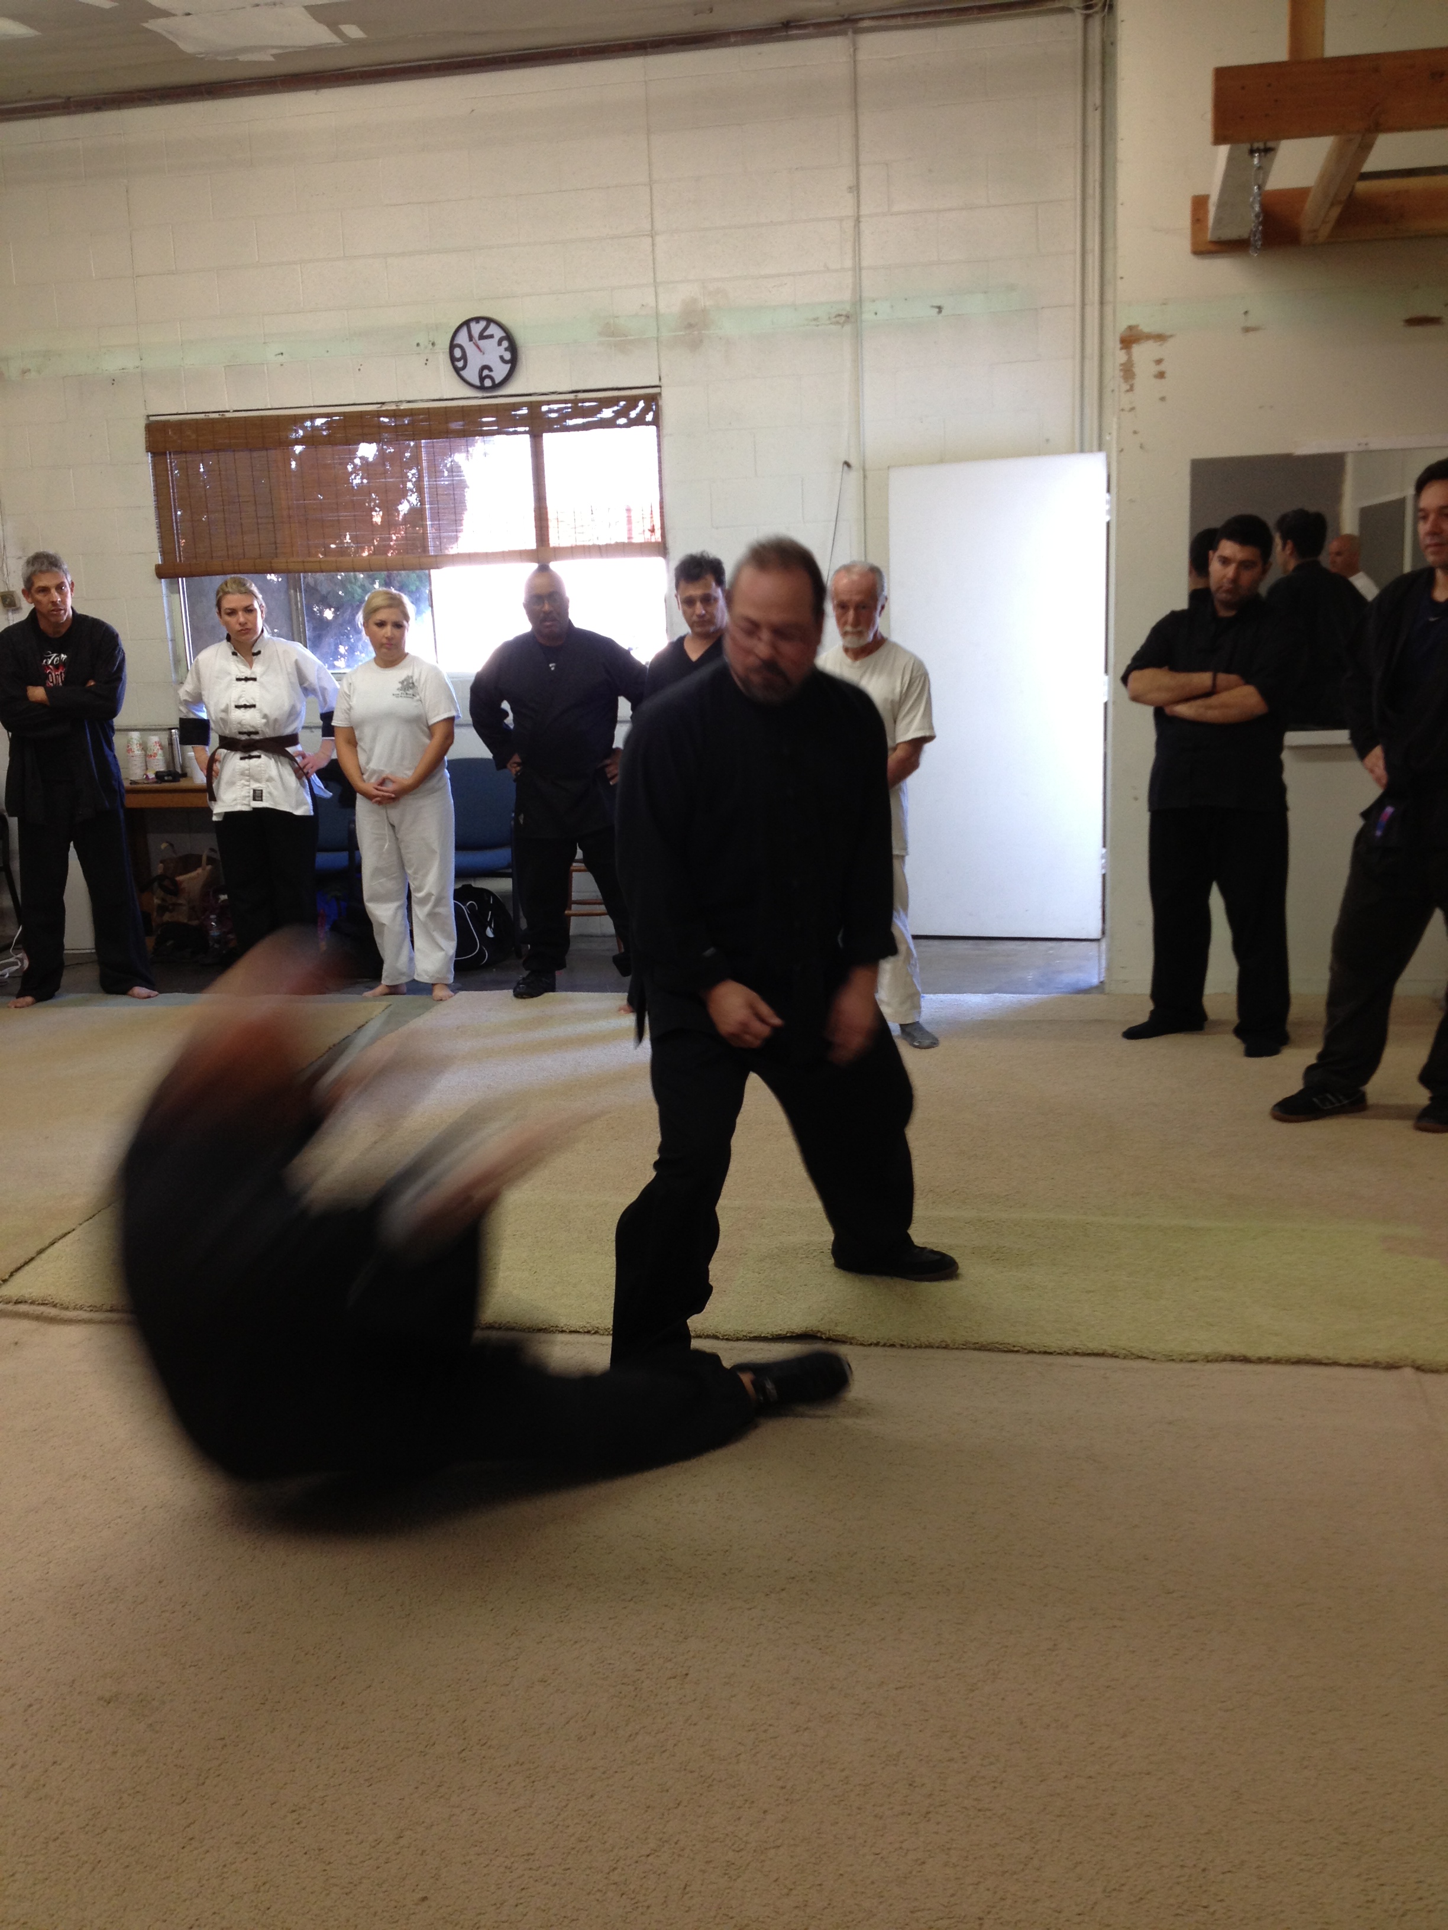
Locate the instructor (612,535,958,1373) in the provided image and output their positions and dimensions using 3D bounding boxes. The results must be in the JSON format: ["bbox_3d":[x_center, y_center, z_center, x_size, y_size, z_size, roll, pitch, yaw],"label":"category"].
[{"bbox_3d":[0.124,-0.027,4.106,0.750,1.700,0.780,-4,11,-7],"label":"instructor"}]

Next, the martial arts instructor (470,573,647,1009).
[{"bbox_3d":[-0.627,-0.725,7.660,0.710,1.670,0.480,0,12,9],"label":"martial arts instructor"}]

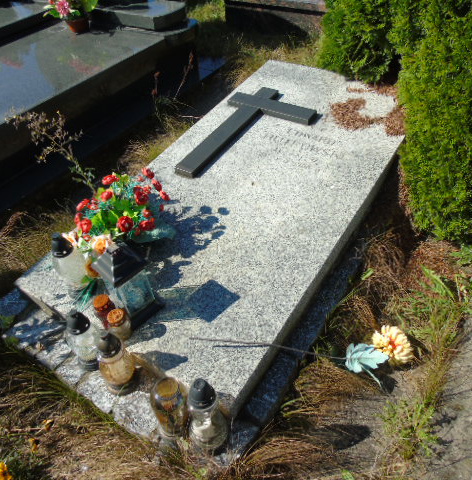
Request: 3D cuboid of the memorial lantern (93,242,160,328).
[{"bbox_3d":[-0.331,0.121,1.419,0.132,0.277,0.132,-36,51,-27],"label":"memorial lantern"}]

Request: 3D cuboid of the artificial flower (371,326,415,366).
[{"bbox_3d":[0.516,0.344,1.513,0.130,0.100,0.125,-20,44,-16],"label":"artificial flower"}]

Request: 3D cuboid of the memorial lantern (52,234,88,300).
[{"bbox_3d":[-0.557,0.083,1.504,0.104,0.255,0.104,21,50,26],"label":"memorial lantern"}]

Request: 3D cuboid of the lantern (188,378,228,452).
[{"bbox_3d":[-0.079,0.435,1.184,0.105,0.265,0.105,-3,42,3],"label":"lantern"}]

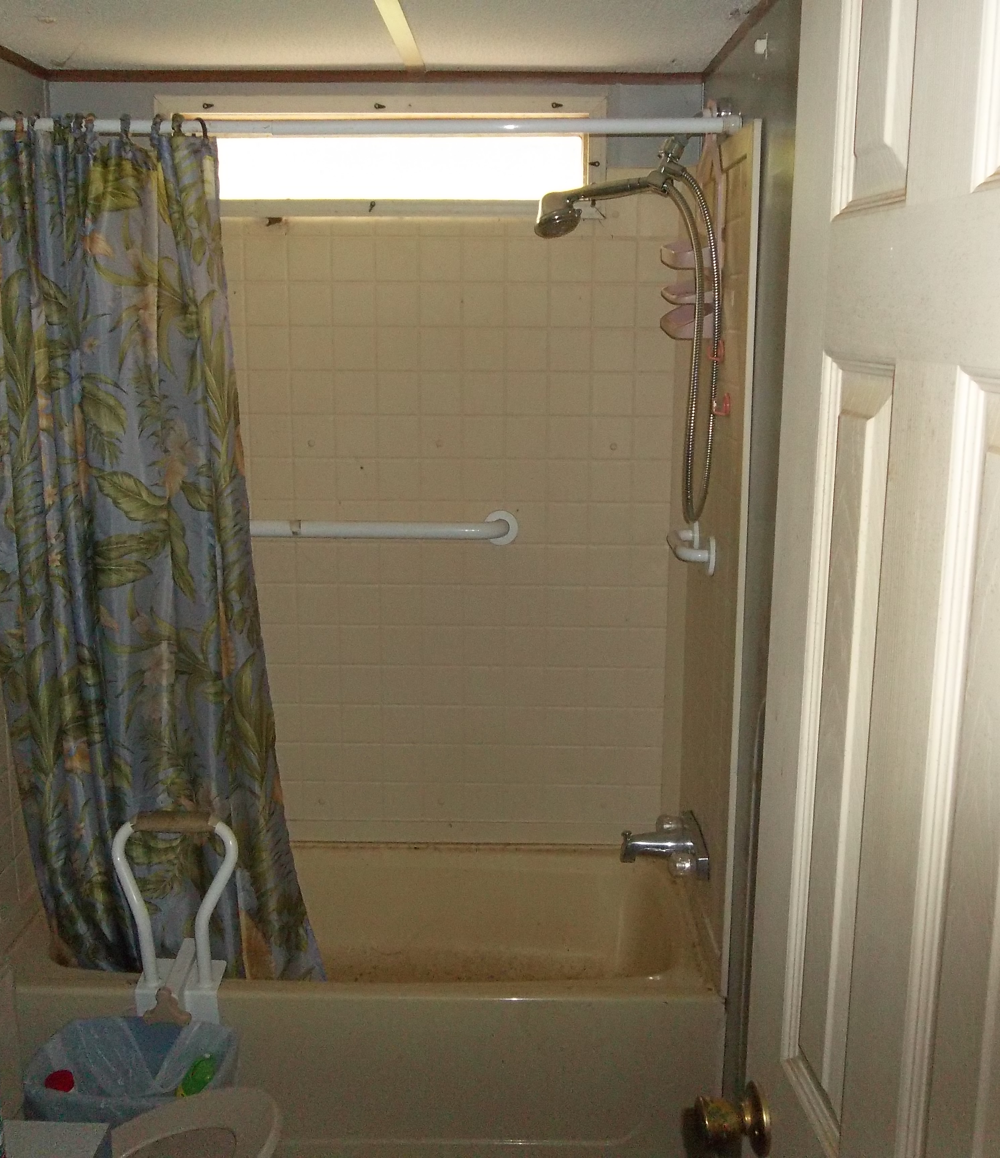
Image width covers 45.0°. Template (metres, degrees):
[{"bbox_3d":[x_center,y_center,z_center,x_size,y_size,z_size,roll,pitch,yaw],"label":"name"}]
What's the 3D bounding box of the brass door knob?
[{"bbox_3d":[0.230,0.540,1.210,0.068,0.065,0.065,-1,11,-4],"label":"brass door knob"}]

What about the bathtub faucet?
[{"bbox_3d":[0.333,0.560,2.513,0.165,0.078,0.275,0,11,1],"label":"bathtub faucet"}]

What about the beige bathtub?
[{"bbox_3d":[-0.279,0.882,2.577,1.394,0.385,0.673,0,11,1],"label":"beige bathtub"}]

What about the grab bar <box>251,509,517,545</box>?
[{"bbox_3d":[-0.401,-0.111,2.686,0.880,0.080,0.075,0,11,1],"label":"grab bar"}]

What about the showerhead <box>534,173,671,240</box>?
[{"bbox_3d":[0.189,-0.699,2.258,0.260,0.100,0.085,-10,11,3],"label":"showerhead"}]

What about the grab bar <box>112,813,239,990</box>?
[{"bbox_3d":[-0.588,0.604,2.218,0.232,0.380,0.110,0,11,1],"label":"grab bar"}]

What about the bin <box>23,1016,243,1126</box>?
[{"bbox_3d":[-0.631,0.990,2.121,0.310,0.350,0.215,0,11,1],"label":"bin"}]

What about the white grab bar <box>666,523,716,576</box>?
[{"bbox_3d":[0.386,-0.070,2.481,0.072,0.078,0.300,0,11,1],"label":"white grab bar"}]

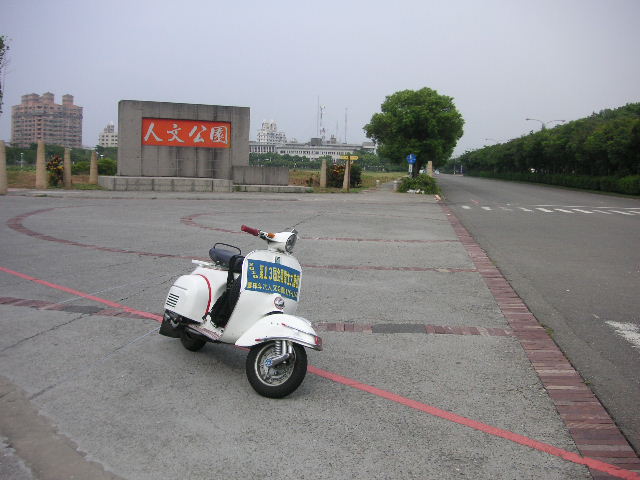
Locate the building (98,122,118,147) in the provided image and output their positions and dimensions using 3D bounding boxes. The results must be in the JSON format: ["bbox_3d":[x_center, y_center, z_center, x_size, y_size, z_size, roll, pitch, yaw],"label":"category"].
[{"bbox_3d":[-191.874,-87.504,622.928,18.000,40.305,16.000,0,6,-9],"label":"building"}]

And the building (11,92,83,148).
[{"bbox_3d":[-198.976,-79.965,497.387,40.000,50.817,36.000,-3,7,-35],"label":"building"}]

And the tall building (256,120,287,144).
[{"bbox_3d":[-47.342,-92.772,672.589,22.500,46.893,20.000,-2,7,-30],"label":"tall building"}]

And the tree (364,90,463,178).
[{"bbox_3d":[7.197,-7.541,51.111,7.300,7.573,7.000,1,6,0],"label":"tree"}]

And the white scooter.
[{"bbox_3d":[-0.524,0.373,4.644,0.700,1.060,1.740,7,2,-35],"label":"white scooter"}]

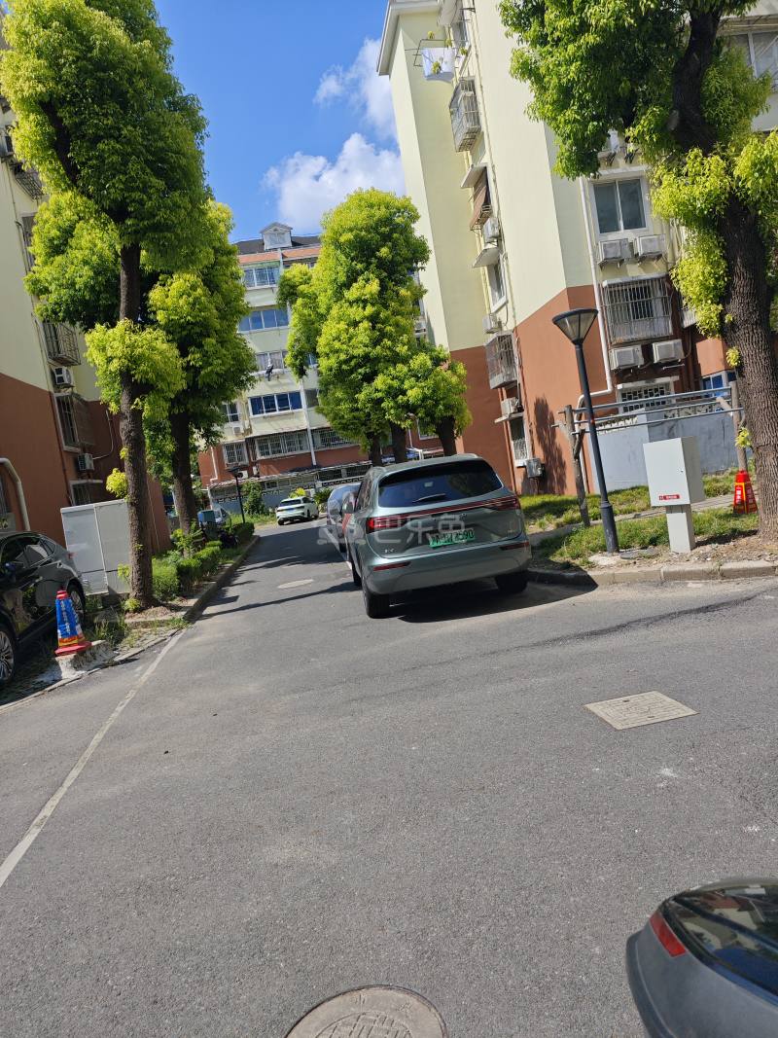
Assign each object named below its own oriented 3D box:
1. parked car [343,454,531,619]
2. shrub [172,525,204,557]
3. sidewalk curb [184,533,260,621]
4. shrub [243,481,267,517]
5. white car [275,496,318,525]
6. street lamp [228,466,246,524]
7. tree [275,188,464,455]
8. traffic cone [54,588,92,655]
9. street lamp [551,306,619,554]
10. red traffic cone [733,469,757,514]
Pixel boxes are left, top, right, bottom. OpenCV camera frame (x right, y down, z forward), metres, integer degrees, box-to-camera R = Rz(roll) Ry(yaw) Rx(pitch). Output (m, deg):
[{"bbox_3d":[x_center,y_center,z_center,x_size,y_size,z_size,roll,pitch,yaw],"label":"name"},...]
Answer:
[{"bbox_3d":[0.401,0.081,9.344,1.900,1.670,4.720,-9,3,-6],"label":"parked car"},{"bbox_3d":[-4.936,0.676,17.019,0.804,0.985,0.850,-9,3,0],"label":"shrub"},{"bbox_3d":[-4.255,1.069,19.741,0.150,0.150,20.787,-9,3,-8],"label":"sidewalk curb"},{"bbox_3d":[-8.698,-1.100,44.934,1.450,2.636,1.450,-9,3,-11],"label":"shrub"},{"bbox_3d":[-5.495,-0.589,41.583,1.830,1.480,4.500,-9,3,2],"label":"white car"},{"bbox_3d":[-7.055,-0.901,32.941,0.600,3.260,0.600,-9,3,0],"label":"street lamp"},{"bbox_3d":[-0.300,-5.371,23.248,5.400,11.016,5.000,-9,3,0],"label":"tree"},{"bbox_3d":[-3.604,1.133,7.791,0.315,0.715,0.315,-9,3,-3],"label":"traffic cone"},{"bbox_3d":[2.759,-1.182,9.274,0.610,3.284,0.610,-8,3,17],"label":"street lamp"},{"bbox_3d":[5.604,-0.413,10.840,0.300,0.710,0.300,-10,3,-18],"label":"red traffic cone"}]

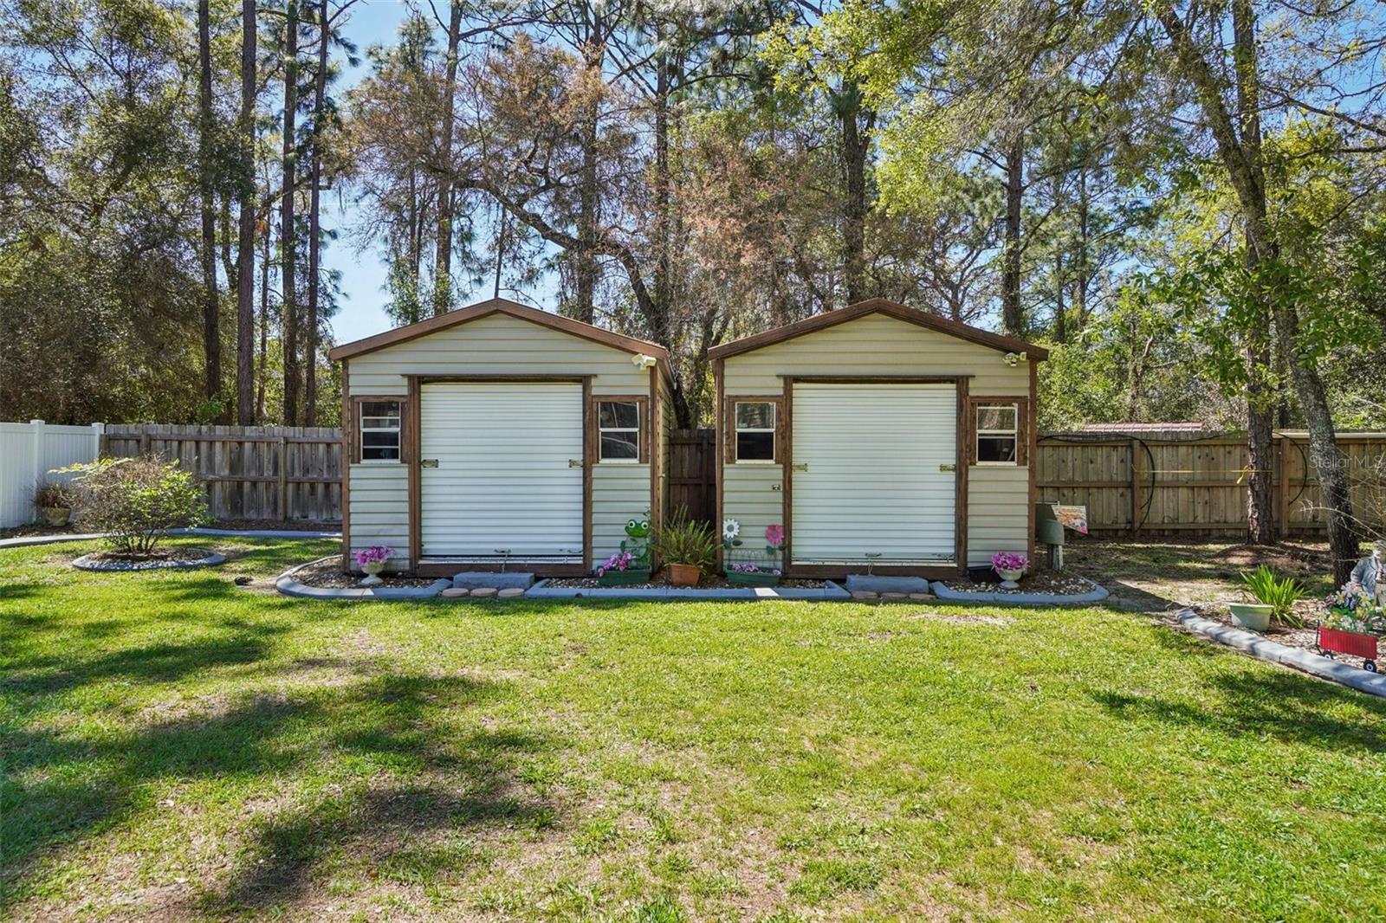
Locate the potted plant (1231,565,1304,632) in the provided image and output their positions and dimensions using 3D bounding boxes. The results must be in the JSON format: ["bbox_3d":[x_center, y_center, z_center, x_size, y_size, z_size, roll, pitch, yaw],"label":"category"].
[{"bbox_3d":[4.580,1.091,6.750,0.530,0.510,0.430,0,1,0],"label":"potted plant"}]

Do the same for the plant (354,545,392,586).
[{"bbox_3d":[-3.380,1.095,8.950,0.380,0.410,0.350,0,1,0],"label":"plant"}]

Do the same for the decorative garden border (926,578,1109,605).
[{"bbox_3d":[3.300,1.314,8.720,1.680,0.090,1.100,0,1,0],"label":"decorative garden border"}]

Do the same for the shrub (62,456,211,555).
[{"bbox_3d":[-7.270,0.580,11.100,1.800,1.270,1.650,0,1,0],"label":"shrub"}]

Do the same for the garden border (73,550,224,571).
[{"bbox_3d":[-6.970,1.253,10.950,1.720,0.090,1.650,0,1,0],"label":"garden border"}]

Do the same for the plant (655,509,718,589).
[{"bbox_3d":[-0.068,0.904,8.900,0.660,0.810,0.600,0,1,0],"label":"plant"}]

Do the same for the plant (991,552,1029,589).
[{"bbox_3d":[3.255,1.118,8.700,0.360,0.380,0.360,0,1,0],"label":"plant"}]

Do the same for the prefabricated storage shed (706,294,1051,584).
[{"bbox_3d":[2.122,-0.296,11.529,3.740,3.110,4.300,0,1,2],"label":"prefabricated storage shed"}]

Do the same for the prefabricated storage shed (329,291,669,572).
[{"bbox_3d":[-2.155,-0.305,11.840,3.780,3.140,4.730,0,1,0],"label":"prefabricated storage shed"}]

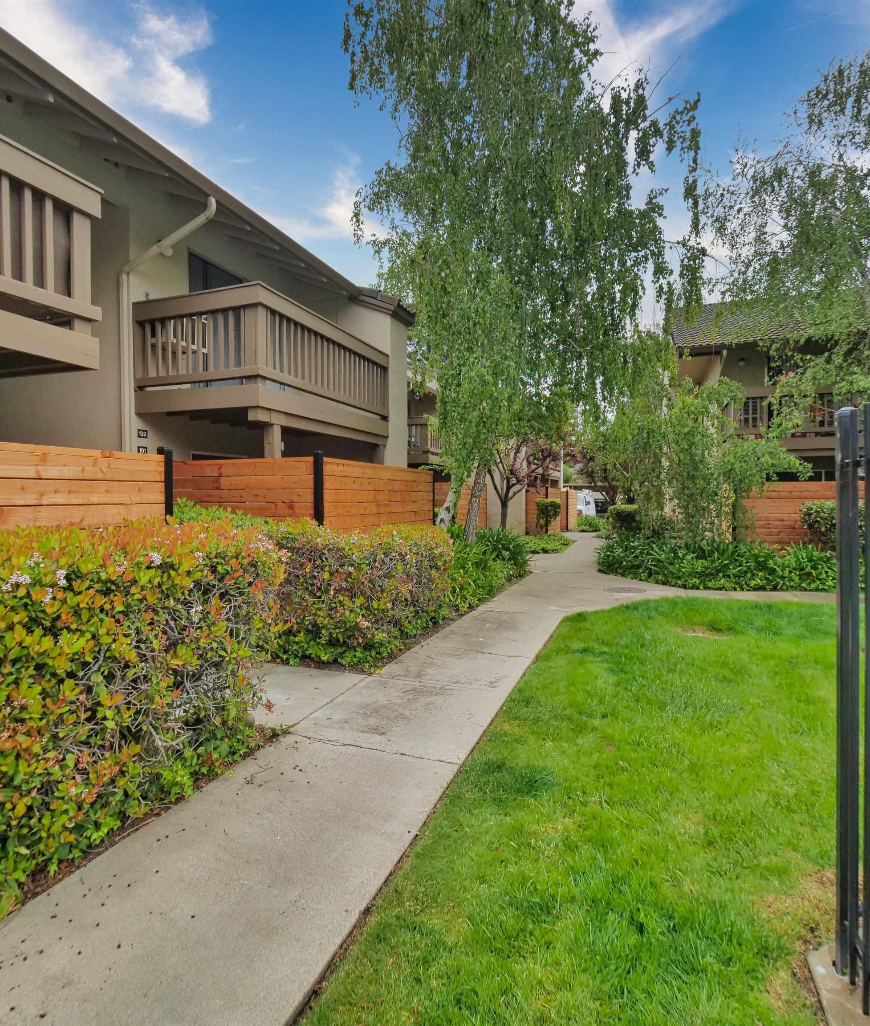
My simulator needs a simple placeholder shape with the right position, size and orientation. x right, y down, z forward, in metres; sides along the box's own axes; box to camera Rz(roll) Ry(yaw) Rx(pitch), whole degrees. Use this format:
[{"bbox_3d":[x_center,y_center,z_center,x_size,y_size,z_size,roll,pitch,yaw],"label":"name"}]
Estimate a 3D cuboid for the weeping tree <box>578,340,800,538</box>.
[{"bbox_3d":[5.000,-1.120,11.000,4.000,4.250,3.400,0,1,0],"label":"weeping tree"}]

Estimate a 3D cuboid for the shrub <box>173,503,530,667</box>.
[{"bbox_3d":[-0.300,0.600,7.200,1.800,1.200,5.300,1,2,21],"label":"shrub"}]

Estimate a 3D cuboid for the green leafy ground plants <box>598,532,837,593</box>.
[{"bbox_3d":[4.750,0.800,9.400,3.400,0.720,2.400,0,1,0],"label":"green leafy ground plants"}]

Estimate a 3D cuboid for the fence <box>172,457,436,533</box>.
[{"bbox_3d":[-1.600,0.190,7.500,2.300,1.650,2.750,1,2,23],"label":"fence"}]

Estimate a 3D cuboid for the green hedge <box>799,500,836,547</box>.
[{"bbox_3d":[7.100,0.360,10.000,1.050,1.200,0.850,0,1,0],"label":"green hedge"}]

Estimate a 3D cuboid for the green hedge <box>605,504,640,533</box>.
[{"bbox_3d":[6.350,0.310,18.500,1.200,1.100,1.100,1,2,20],"label":"green hedge"}]

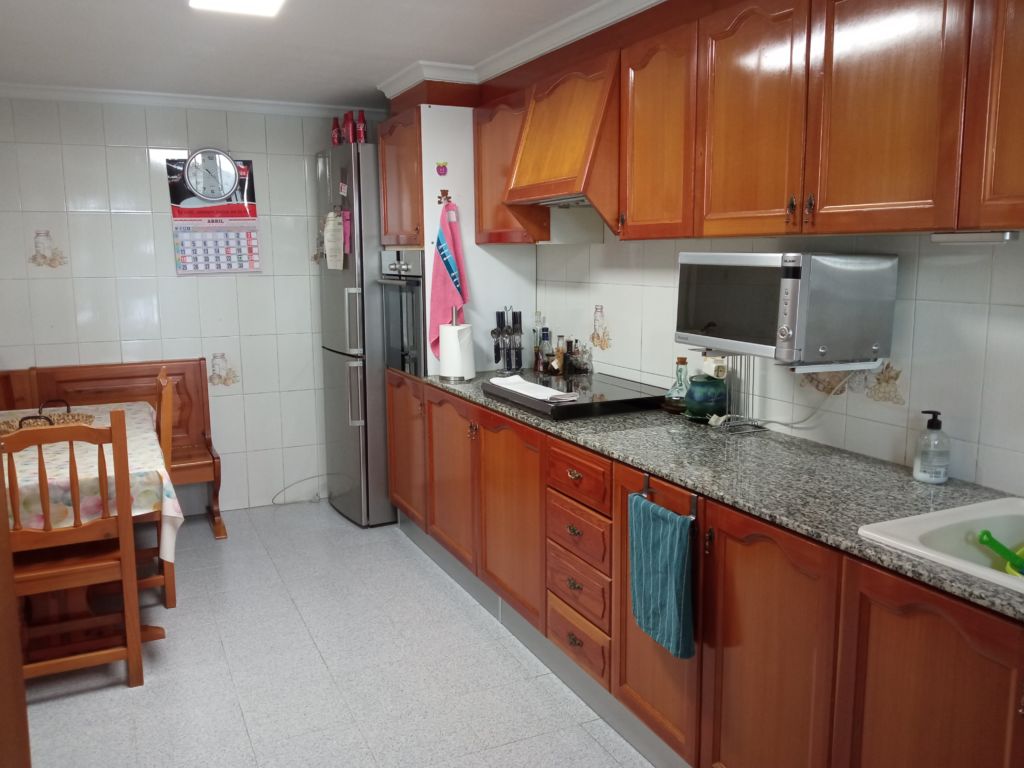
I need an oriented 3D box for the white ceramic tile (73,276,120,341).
[{"bbox_3d":[-2.158,-0.383,4.160,0.200,0.334,0.010,-5,10,-26],"label":"white ceramic tile"}]

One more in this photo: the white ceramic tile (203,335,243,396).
[{"bbox_3d":[-1.617,-0.097,4.475,0.198,0.332,0.010,-5,10,-26],"label":"white ceramic tile"}]

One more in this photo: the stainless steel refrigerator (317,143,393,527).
[{"bbox_3d":[-0.701,-0.276,4.526,0.670,2.000,0.600,-5,10,-26],"label":"stainless steel refrigerator"}]

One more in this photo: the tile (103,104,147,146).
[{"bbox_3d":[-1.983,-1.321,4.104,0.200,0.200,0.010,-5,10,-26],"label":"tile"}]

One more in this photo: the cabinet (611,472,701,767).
[{"bbox_3d":[0.650,0.589,2.350,0.591,0.731,0.402,-5,10,-26],"label":"cabinet"}]

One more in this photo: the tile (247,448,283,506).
[{"bbox_3d":[-1.438,0.548,4.670,0.200,0.334,0.010,-5,10,-26],"label":"tile"}]

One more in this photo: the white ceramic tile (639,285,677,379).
[{"bbox_3d":[0.559,-0.203,3.042,0.010,0.335,0.196,-5,10,-26],"label":"white ceramic tile"}]

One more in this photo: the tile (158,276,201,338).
[{"bbox_3d":[-1.798,-0.412,4.334,0.200,0.334,0.010,-5,10,-26],"label":"tile"}]

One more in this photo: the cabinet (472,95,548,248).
[{"bbox_3d":[0.110,-0.915,3.476,0.340,0.603,0.595,-5,10,-26],"label":"cabinet"}]

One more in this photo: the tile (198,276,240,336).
[{"bbox_3d":[-1.620,-0.426,4.422,0.200,0.334,0.010,-5,10,-26],"label":"tile"}]

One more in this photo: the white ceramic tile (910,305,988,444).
[{"bbox_3d":[1.098,-0.036,2.014,0.010,0.333,0.200,-5,10,-26],"label":"white ceramic tile"}]

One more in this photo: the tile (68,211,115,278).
[{"bbox_3d":[-2.159,-0.714,4.112,0.198,0.332,0.010,-5,10,-26],"label":"tile"}]

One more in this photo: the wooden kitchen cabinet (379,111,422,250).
[{"bbox_3d":[-0.274,-0.992,3.958,0.591,0.606,0.617,-5,10,-26],"label":"wooden kitchen cabinet"}]

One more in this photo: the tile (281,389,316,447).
[{"bbox_3d":[-1.255,0.204,4.700,0.198,0.332,0.010,-5,10,-26],"label":"tile"}]

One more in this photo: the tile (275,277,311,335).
[{"bbox_3d":[-1.250,-0.452,4.567,0.200,0.333,0.010,-4,10,-22],"label":"tile"}]

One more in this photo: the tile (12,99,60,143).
[{"bbox_3d":[-2.361,-1.301,3.967,0.200,0.209,0.010,-4,10,-22],"label":"tile"}]

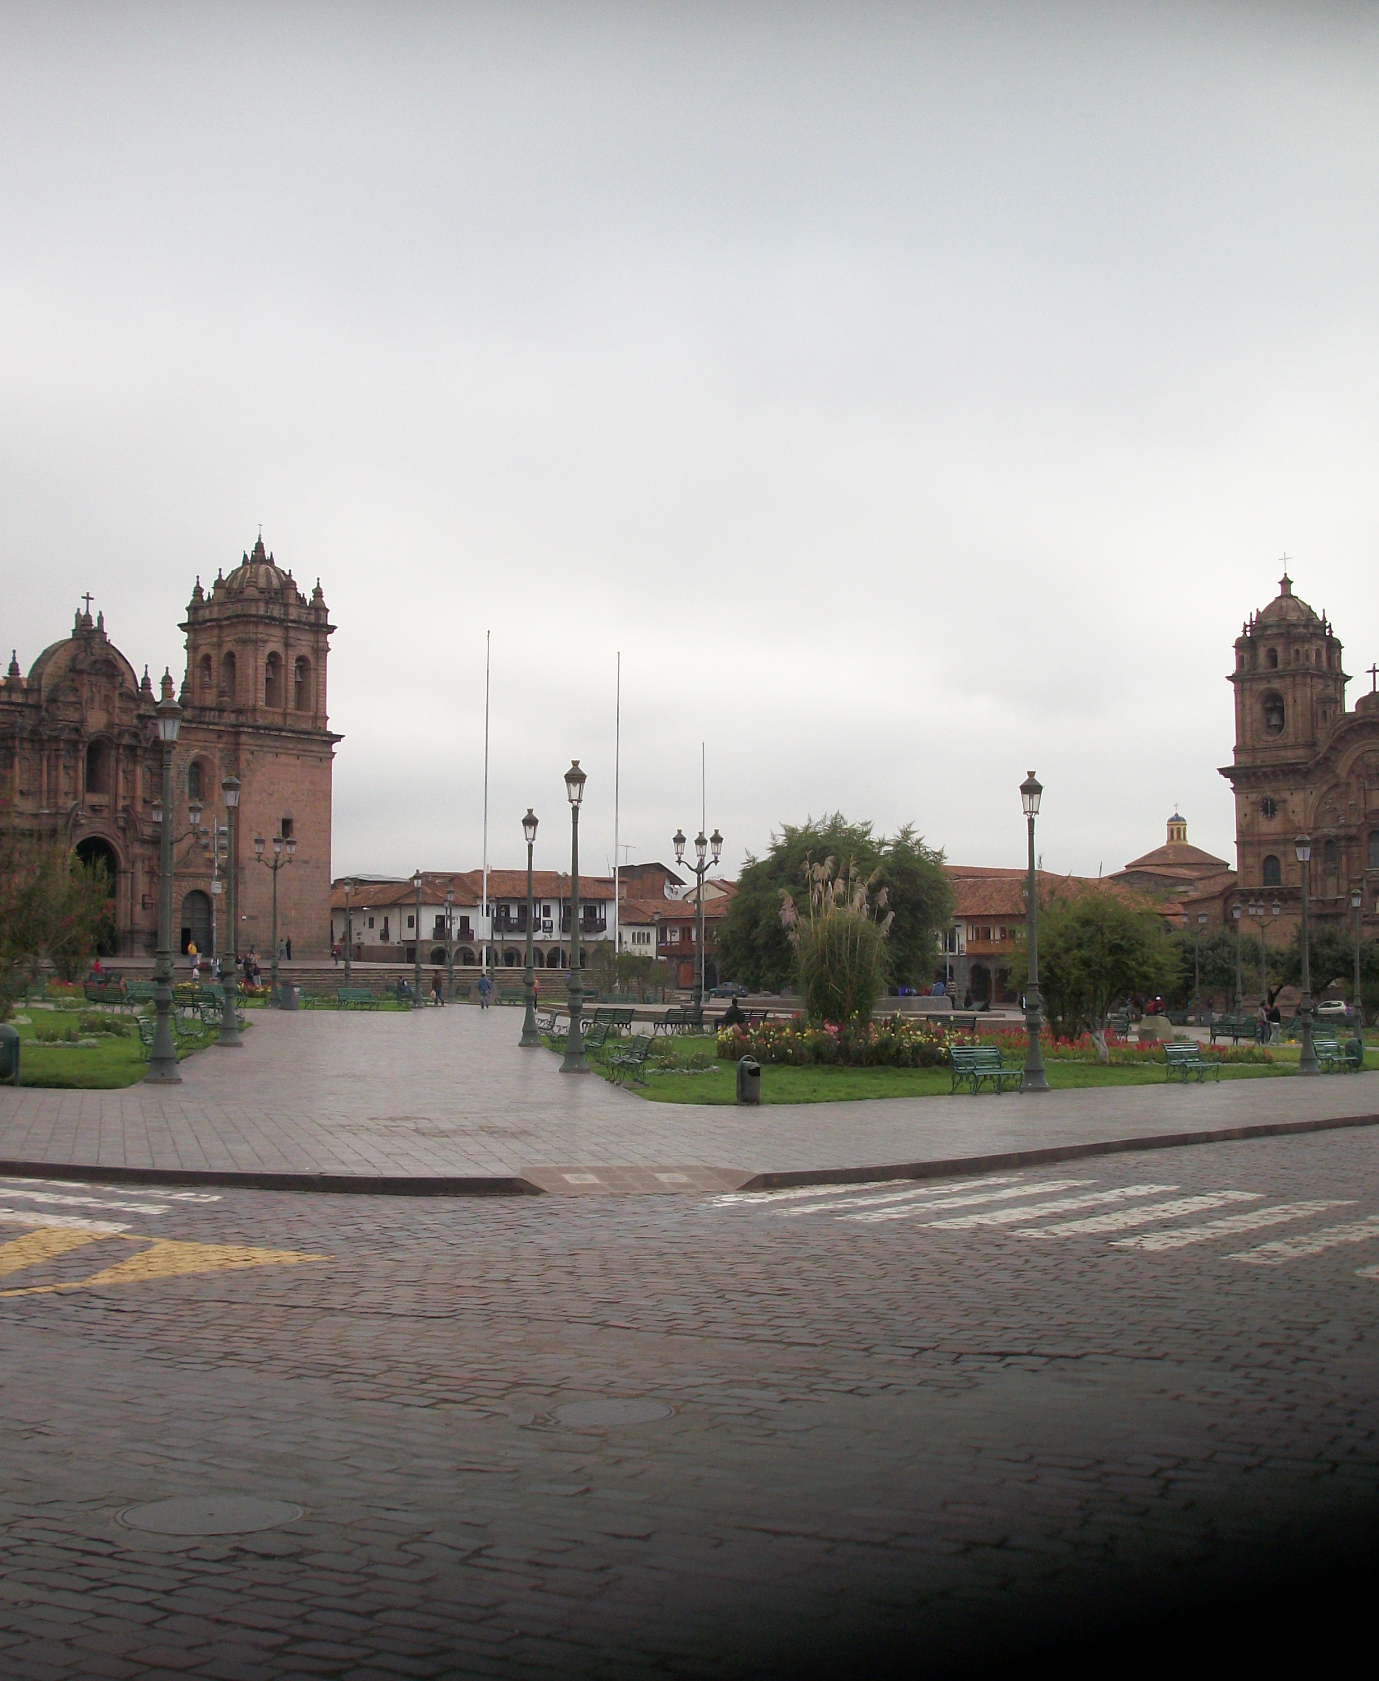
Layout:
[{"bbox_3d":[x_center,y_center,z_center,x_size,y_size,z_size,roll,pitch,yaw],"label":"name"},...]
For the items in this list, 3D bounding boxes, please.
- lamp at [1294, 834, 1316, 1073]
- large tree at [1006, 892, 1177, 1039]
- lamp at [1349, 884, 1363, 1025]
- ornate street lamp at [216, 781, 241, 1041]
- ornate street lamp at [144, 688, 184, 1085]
[{"bbox_3d":[14.583,2.675,53.440,0.530,5.650,0.530,0,-3,0],"label":"lamp"},{"bbox_3d":[10.257,3.437,57.590,4.450,4.340,4.200,0,-3,0],"label":"large tree"},{"bbox_3d":[23.356,4.506,79.179,0.530,5.650,0.530,0,-3,0],"label":"lamp"},{"bbox_3d":[-9.578,1.476,47.489,0.530,5.650,0.530,0,-3,0],"label":"ornate street lamp"},{"bbox_3d":[-7.502,0.638,32.482,0.530,5.650,0.530,0,-3,0],"label":"ornate street lamp"}]

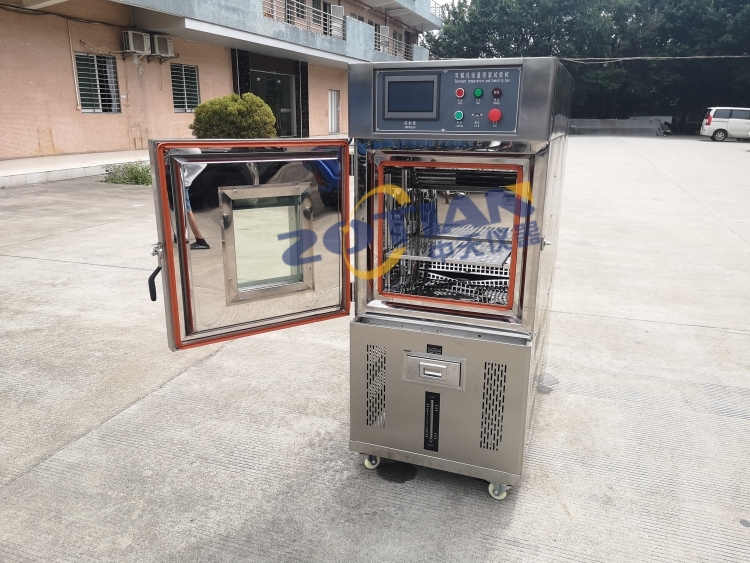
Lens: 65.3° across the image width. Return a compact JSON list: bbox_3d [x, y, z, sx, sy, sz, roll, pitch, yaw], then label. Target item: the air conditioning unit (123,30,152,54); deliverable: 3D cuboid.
[{"bbox_3d":[-6.948,-6.971,17.142,0.280,0.545,0.790,6,17,18],"label":"air conditioning unit"}]

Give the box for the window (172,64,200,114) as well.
[{"bbox_3d":[-6.416,-6.540,19.906,0.100,1.550,1.490,6,17,18],"label":"window"}]

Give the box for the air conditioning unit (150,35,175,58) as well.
[{"bbox_3d":[-6.591,-7.267,18.117,0.280,0.545,0.780,6,17,18],"label":"air conditioning unit"}]

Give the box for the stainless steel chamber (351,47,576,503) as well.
[{"bbox_3d":[0.402,-0.075,2.490,0.650,1.534,1.073,6,17,20],"label":"stainless steel chamber"}]

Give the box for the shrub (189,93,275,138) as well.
[{"bbox_3d":[-3.525,-3.800,14.697,2.050,1.750,2.050,6,17,18],"label":"shrub"}]

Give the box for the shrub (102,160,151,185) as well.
[{"bbox_3d":[-4.486,-2.165,11.547,1.450,0.400,1.100,6,17,18],"label":"shrub"}]

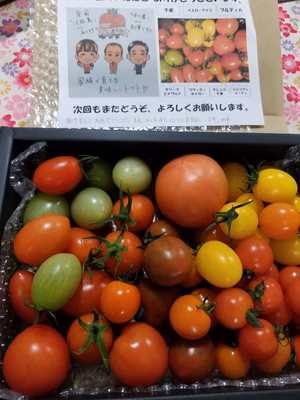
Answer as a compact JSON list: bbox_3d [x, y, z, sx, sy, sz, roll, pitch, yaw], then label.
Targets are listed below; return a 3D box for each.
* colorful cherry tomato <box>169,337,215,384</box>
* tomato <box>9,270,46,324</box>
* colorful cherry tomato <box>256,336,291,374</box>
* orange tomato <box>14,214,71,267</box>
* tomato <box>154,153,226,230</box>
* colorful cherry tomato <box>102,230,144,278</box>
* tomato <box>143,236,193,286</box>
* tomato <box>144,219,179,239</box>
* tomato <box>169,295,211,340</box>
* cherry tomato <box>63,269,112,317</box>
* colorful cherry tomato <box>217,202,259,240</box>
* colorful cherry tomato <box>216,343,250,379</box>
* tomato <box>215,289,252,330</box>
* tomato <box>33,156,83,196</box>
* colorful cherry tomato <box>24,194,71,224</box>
[{"bbox_3d":[0.032,0.119,0.223,0.034,0.033,0.034,0,71,-2],"label":"colorful cherry tomato"},{"bbox_3d":[-0.107,0.086,0.264,0.034,0.034,0.049,-23,76,-6],"label":"tomato"},{"bbox_3d":[0.085,0.108,0.210,0.026,0.026,0.026,0,70,-2],"label":"colorful cherry tomato"},{"bbox_3d":[-0.092,0.035,0.257,0.053,0.038,0.038,-37,99,-12],"label":"orange tomato"},{"bbox_3d":[0.033,-0.007,0.236,0.057,0.054,0.057,0,70,-2],"label":"tomato"},{"bbox_3d":[-0.021,0.041,0.231,0.032,0.031,0.032,0,71,-2],"label":"colorful cherry tomato"},{"bbox_3d":[0.013,0.044,0.213,0.034,0.033,0.034,0,70,-2],"label":"tomato"},{"bbox_3d":[0.011,0.030,0.238,0.030,0.030,0.030,0,70,-2],"label":"tomato"},{"bbox_3d":[0.029,0.083,0.213,0.029,0.028,0.029,0,71,-2],"label":"tomato"},{"bbox_3d":[-0.048,0.073,0.232,0.039,0.034,0.034,-32,74,0],"label":"cherry tomato"},{"bbox_3d":[0.080,0.019,0.269,0.034,0.039,0.034,0,72,6],"label":"colorful cherry tomato"},{"bbox_3d":[0.061,0.119,0.222,0.025,0.025,0.025,0,71,-2],"label":"colorful cherry tomato"},{"bbox_3d":[0.071,0.091,0.251,0.033,0.034,0.034,13,96,29],"label":"tomato"},{"bbox_3d":[-0.077,-0.020,0.251,0.041,0.031,0.031,-12,71,-3],"label":"tomato"},{"bbox_3d":[-0.097,0.010,0.281,0.045,0.037,0.037,-32,97,-11],"label":"colorful cherry tomato"}]

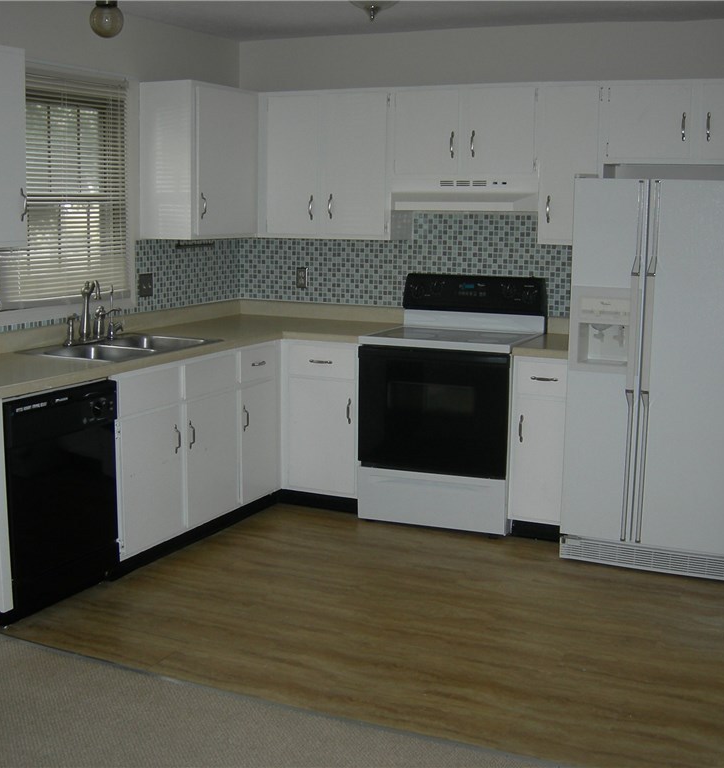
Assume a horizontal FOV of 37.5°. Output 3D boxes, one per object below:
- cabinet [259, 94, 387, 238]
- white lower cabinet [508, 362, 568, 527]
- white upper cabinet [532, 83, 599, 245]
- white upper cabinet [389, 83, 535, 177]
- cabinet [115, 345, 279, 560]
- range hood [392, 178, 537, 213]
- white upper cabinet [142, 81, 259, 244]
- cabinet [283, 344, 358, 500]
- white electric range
[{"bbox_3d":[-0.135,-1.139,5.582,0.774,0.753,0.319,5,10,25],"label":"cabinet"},{"bbox_3d":[0.937,0.224,5.085,0.275,0.784,0.605,5,11,27],"label":"white lower cabinet"},{"bbox_3d":[1.017,-1.029,5.029,0.281,0.753,0.319,5,10,25],"label":"white upper cabinet"},{"bbox_3d":[0.554,-1.226,5.227,0.761,0.443,0.319,5,10,25],"label":"white upper cabinet"},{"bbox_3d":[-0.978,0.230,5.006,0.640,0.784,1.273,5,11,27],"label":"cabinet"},{"bbox_3d":[0.522,-0.925,5.217,0.761,0.154,0.450,5,10,25],"label":"range hood"},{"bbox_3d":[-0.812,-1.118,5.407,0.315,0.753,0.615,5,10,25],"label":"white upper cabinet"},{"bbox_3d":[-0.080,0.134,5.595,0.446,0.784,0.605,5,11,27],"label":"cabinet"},{"bbox_3d":[0.453,0.077,5.279,0.764,1.185,0.640,5,11,27],"label":"white electric range"}]

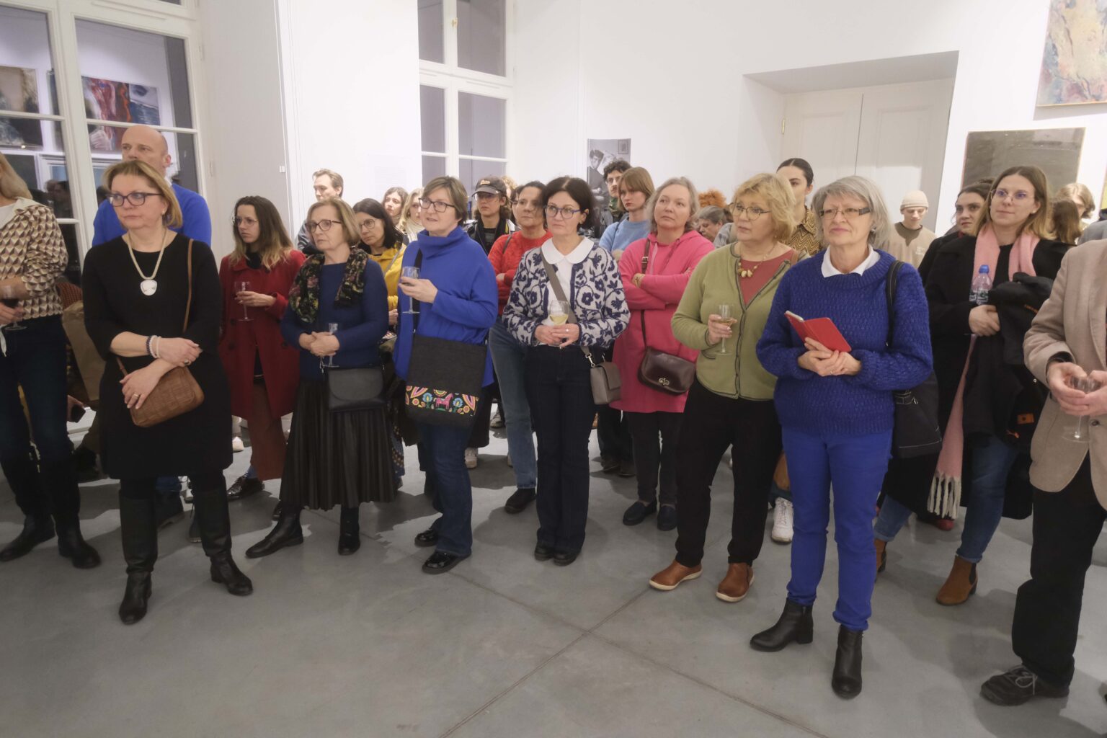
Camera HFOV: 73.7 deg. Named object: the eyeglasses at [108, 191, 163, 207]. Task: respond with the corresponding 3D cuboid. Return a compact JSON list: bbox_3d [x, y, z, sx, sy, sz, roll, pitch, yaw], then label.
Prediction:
[{"bbox_3d":[-1.485,-0.614,2.670,0.142,0.047,0.145,3,13,12],"label":"eyeglasses"}]

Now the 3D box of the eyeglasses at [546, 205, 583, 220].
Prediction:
[{"bbox_3d":[0.059,-0.645,3.022,0.135,0.045,0.140,14,19,28],"label":"eyeglasses"}]

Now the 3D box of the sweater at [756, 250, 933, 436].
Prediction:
[{"bbox_3d":[0.931,-0.099,2.350,0.530,0.546,0.360,7,15,26],"label":"sweater"}]

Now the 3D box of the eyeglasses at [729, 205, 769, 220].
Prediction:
[{"bbox_3d":[0.763,-0.590,2.764,0.140,0.045,0.135,-15,30,-42],"label":"eyeglasses"}]

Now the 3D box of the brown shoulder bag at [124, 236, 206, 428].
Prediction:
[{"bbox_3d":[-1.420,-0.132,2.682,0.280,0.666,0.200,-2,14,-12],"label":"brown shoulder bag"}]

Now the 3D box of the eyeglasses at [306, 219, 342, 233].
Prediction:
[{"bbox_3d":[-0.944,-0.606,3.146,0.140,0.047,0.140,8,8,27],"label":"eyeglasses"}]

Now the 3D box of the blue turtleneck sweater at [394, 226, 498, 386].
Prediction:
[{"bbox_3d":[-0.456,-0.277,3.102,0.470,0.636,0.340,9,15,31],"label":"blue turtleneck sweater"}]

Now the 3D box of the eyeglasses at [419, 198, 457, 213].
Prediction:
[{"bbox_3d":[-0.452,-0.668,3.008,0.137,0.045,0.140,19,15,20],"label":"eyeglasses"}]

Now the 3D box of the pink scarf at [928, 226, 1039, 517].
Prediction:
[{"bbox_3d":[1.618,0.016,2.777,0.340,1.086,0.260,10,16,36],"label":"pink scarf"}]

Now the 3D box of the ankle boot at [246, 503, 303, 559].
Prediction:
[{"bbox_3d":[-1.277,0.738,3.374,0.265,0.190,0.100,-7,16,-31],"label":"ankle boot"}]

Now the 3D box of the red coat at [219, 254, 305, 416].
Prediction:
[{"bbox_3d":[-1.535,-0.188,3.890,0.480,0.875,0.320,1,13,3],"label":"red coat"}]

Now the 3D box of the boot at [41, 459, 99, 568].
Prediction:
[{"bbox_3d":[-2.107,0.623,3.222,0.255,0.450,0.110,9,15,32],"label":"boot"}]

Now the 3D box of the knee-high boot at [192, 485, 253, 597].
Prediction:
[{"bbox_3d":[-1.346,0.689,3.019,0.250,0.430,0.110,9,15,33],"label":"knee-high boot"}]

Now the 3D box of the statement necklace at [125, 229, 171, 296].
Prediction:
[{"bbox_3d":[-1.463,-0.397,2.666,0.140,0.245,0.165,-5,14,-24],"label":"statement necklace"}]

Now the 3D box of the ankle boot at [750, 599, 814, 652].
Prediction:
[{"bbox_3d":[0.843,0.923,2.697,0.250,0.170,0.095,-3,13,-16],"label":"ankle boot"}]

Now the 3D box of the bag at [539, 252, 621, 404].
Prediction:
[{"bbox_3d":[0.117,-0.183,3.123,0.340,0.645,0.280,4,13,14],"label":"bag"}]

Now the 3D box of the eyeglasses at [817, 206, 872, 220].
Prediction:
[{"bbox_3d":[0.920,-0.480,2.276,0.140,0.042,0.145,10,19,43],"label":"eyeglasses"}]

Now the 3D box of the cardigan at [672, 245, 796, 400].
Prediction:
[{"bbox_3d":[0.720,-0.187,2.822,0.510,0.553,0.340,8,15,27],"label":"cardigan"}]

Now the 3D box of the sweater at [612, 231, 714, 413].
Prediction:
[{"bbox_3d":[0.538,-0.213,3.471,0.480,0.870,0.360,5,13,17],"label":"sweater"}]

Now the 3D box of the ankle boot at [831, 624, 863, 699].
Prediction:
[{"bbox_3d":[1.009,0.979,2.525,0.100,0.165,0.260,5,14,19],"label":"ankle boot"}]

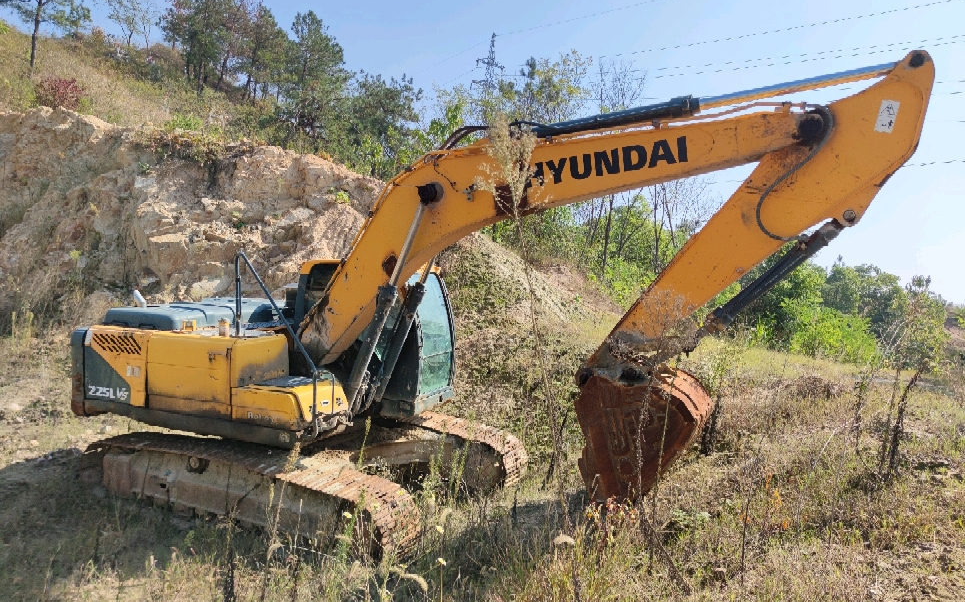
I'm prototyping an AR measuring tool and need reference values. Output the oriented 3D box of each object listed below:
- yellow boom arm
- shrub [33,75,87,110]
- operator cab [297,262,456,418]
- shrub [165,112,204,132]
[{"bbox_3d":[0.736,-0.135,6.763,6.220,4.040,1.140,3,4,25],"label":"yellow boom arm"},{"bbox_3d":[-14.540,-7.167,23.000,1.750,1.200,1.600,1,4,-32],"label":"shrub"},{"bbox_3d":[-1.358,0.399,8.720,1.820,1.810,1.000,3,4,25],"label":"operator cab"},{"bbox_3d":[-9.353,-5.634,21.000,1.200,0.700,1.100,2,4,-24],"label":"shrub"}]

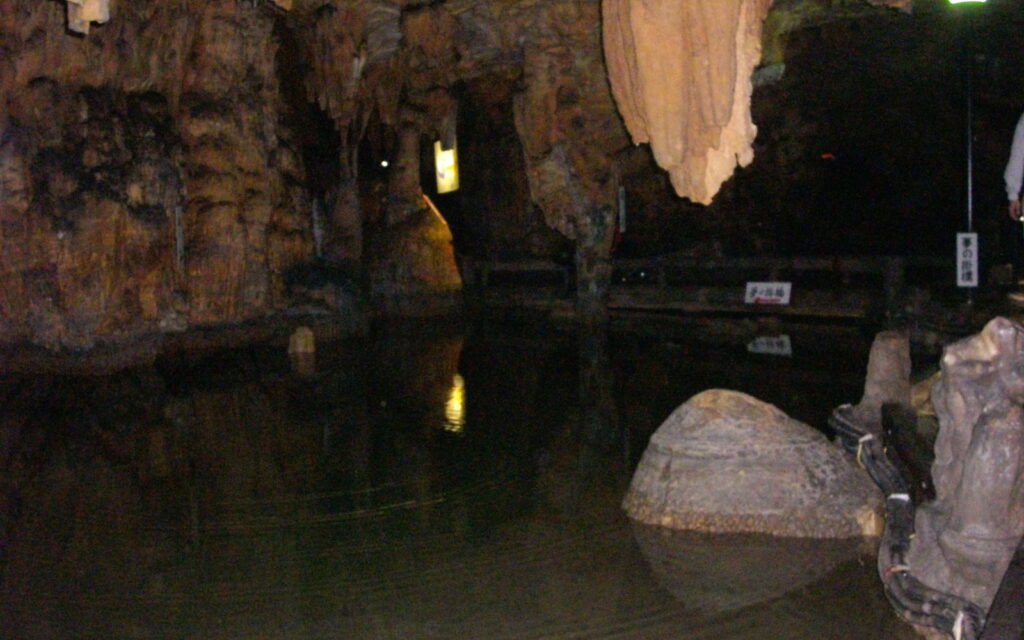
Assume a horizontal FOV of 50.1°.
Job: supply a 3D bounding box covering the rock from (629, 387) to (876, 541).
[{"bbox_3d":[1.217,0.659,5.475,1.280,0.570,1.060,0,5,16],"label":"rock"}]

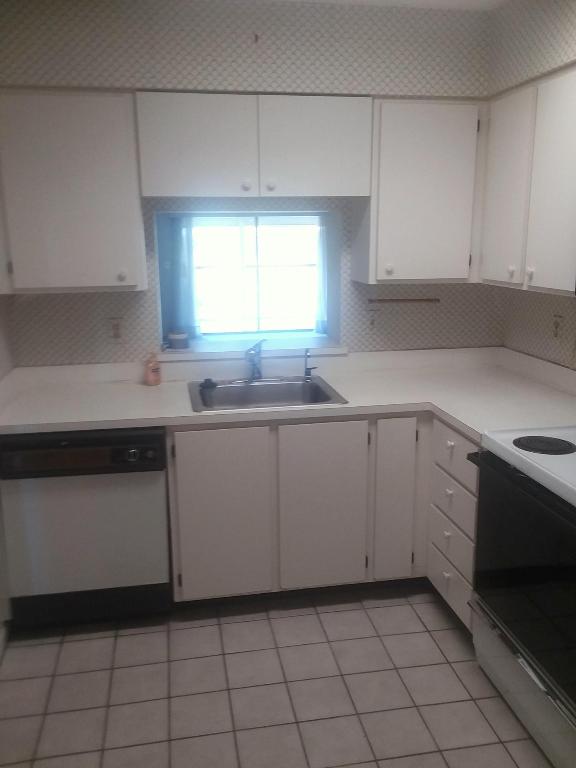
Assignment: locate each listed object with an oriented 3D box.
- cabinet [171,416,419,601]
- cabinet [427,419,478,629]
[{"bbox_3d":[-0.011,0.433,2.856,1.000,0.745,0.600,-3,13,-10],"label":"cabinet"},{"bbox_3d":[0.926,0.507,2.508,0.610,0.745,0.455,-3,13,-10],"label":"cabinet"}]

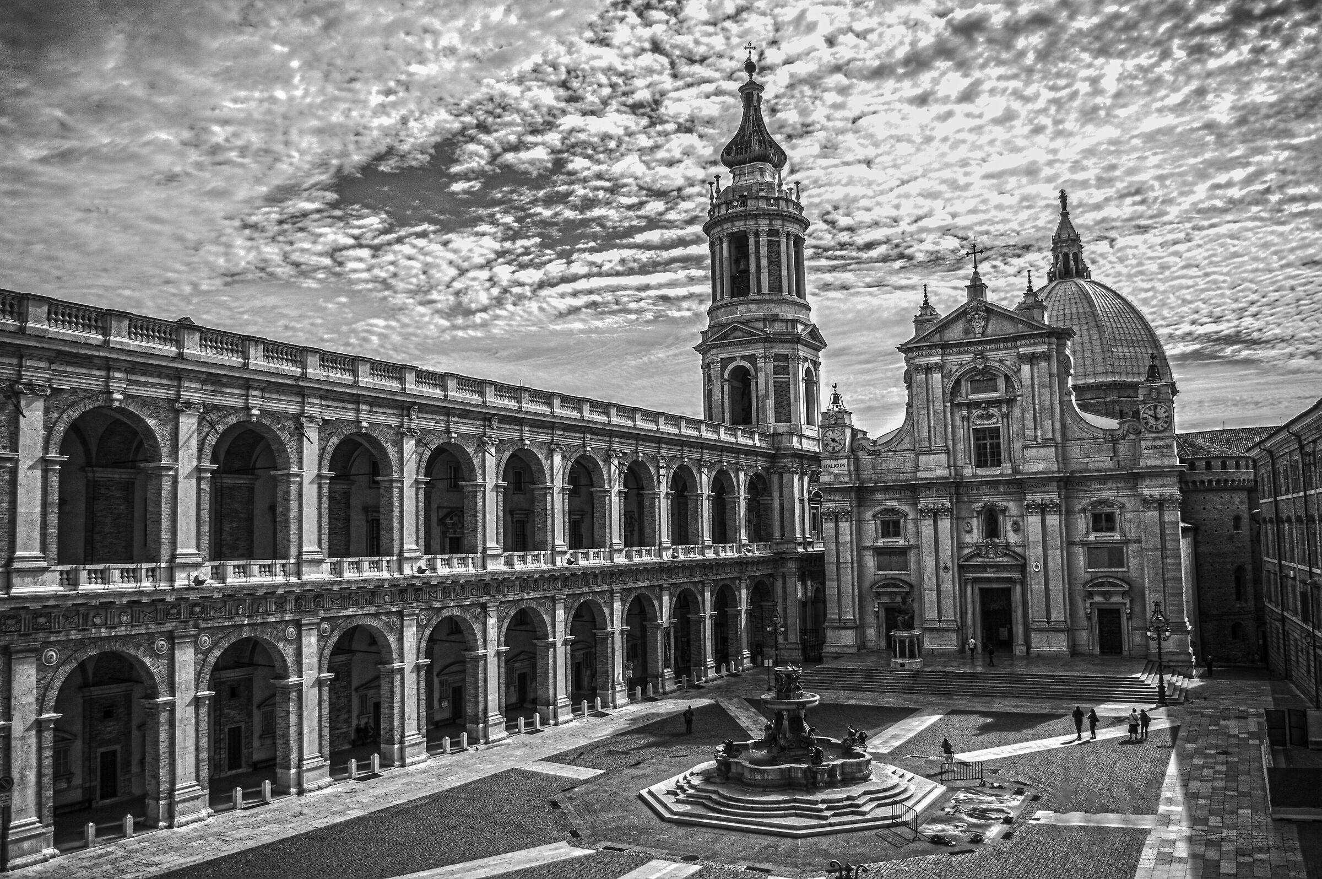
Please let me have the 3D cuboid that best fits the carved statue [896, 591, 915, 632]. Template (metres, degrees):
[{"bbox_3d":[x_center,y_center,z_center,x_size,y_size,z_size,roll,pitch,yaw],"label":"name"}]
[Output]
[{"bbox_3d":[19.870,13.989,80.585,1.350,3.050,1.400,-5,-7,31],"label":"carved statue"}]

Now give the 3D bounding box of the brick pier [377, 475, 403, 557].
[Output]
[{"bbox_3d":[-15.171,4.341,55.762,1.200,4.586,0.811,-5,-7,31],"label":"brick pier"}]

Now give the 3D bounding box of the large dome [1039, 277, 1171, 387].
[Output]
[{"bbox_3d":[56.818,-14.293,135.725,23.500,16.000,23.500,-5,-7,30],"label":"large dome"}]

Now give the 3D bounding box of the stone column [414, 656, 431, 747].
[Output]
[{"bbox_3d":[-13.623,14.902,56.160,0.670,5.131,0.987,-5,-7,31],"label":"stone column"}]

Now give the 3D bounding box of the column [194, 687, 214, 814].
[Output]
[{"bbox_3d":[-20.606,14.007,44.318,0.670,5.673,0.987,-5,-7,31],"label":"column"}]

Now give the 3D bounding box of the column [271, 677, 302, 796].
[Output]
[{"bbox_3d":[-17.701,13.919,46.788,1.050,5.119,1.000,-5,-7,30],"label":"column"}]

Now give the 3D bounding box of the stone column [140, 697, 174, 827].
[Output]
[{"bbox_3d":[-21.790,13.921,42.944,1.200,5.718,0.811,-5,-7,31],"label":"stone column"}]

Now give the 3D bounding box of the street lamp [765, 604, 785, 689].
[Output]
[{"bbox_3d":[9.122,16.411,78.119,1.600,6.800,0.650,-5,-7,31],"label":"street lamp"}]

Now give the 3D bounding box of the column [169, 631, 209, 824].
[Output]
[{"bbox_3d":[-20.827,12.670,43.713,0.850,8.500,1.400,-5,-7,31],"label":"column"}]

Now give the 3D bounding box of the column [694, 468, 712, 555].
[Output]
[{"bbox_3d":[3.563,5.826,83.321,0.900,7.196,1.550,-5,-7,30],"label":"column"}]

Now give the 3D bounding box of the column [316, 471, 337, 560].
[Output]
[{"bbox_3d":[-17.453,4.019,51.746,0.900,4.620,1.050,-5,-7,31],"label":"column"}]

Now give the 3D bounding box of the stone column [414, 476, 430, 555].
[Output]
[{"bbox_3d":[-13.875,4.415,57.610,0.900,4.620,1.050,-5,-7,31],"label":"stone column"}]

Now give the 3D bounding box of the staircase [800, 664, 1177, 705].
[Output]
[{"bbox_3d":[22.591,17.659,71.628,27.000,1.250,3.200,-5,-7,30],"label":"staircase"}]

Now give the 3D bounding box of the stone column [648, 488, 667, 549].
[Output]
[{"bbox_3d":[-0.332,6.385,79.534,1.000,4.650,1.100,-5,-7,31],"label":"stone column"}]

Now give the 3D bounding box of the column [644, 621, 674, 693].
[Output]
[{"bbox_3d":[-0.116,16.705,76.348,1.250,5.138,1.900,-5,-7,30],"label":"column"}]

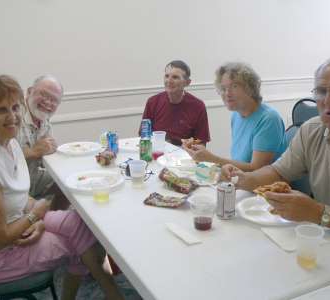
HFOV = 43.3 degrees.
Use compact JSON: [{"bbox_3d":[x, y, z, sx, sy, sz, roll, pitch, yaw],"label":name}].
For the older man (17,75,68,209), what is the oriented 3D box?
[{"bbox_3d":[-0.740,0.159,2.470,0.780,1.220,0.540,7,16,27],"label":"older man"}]

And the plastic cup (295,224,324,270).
[{"bbox_3d":[0.408,0.283,1.189,0.077,0.112,0.077,-1,15,0],"label":"plastic cup"}]

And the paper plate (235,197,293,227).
[{"bbox_3d":[0.405,0.233,1.552,0.268,0.022,0.268,-1,15,0],"label":"paper plate"}]

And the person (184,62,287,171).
[{"bbox_3d":[0.396,0.180,2.189,0.740,1.250,0.540,-11,18,-34],"label":"person"}]

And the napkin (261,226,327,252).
[{"bbox_3d":[0.435,0.284,1.404,0.170,0.008,0.195,-4,14,-15],"label":"napkin"}]

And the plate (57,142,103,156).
[{"bbox_3d":[-0.520,-0.004,2.543,0.268,0.022,0.268,0,14,0],"label":"plate"}]

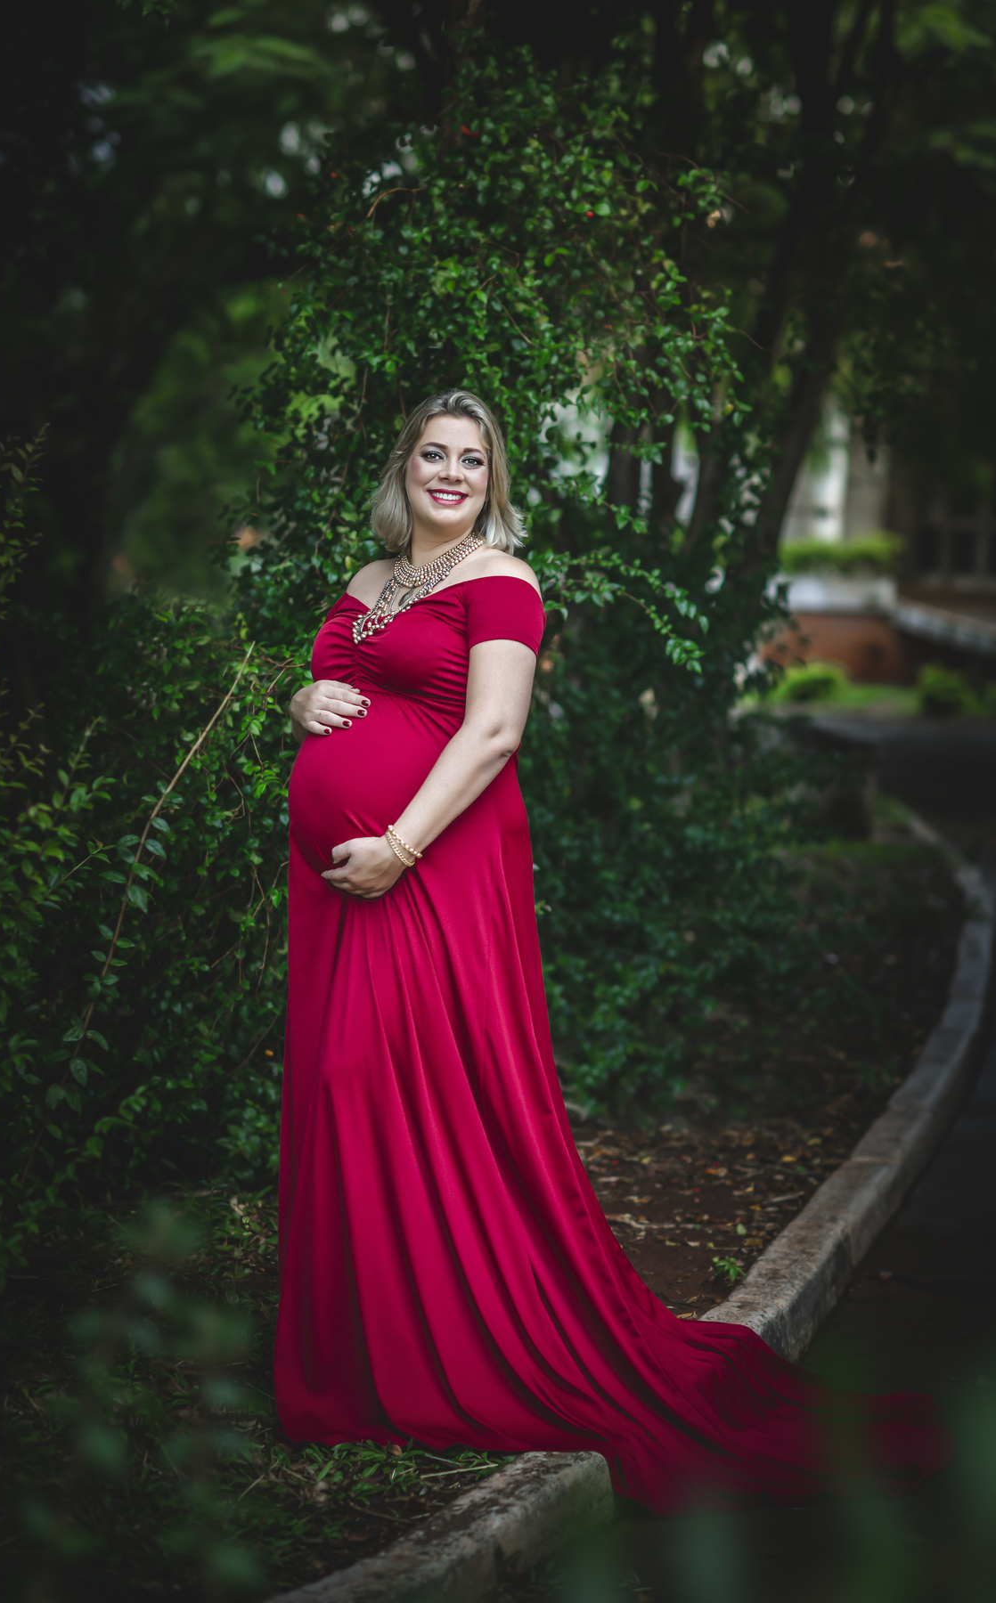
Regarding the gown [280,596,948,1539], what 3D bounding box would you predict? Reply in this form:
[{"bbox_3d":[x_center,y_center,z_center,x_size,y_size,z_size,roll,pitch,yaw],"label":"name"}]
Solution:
[{"bbox_3d":[0.181,0.357,6.221,1.260,1.450,0.770,-2,4,-30],"label":"gown"}]

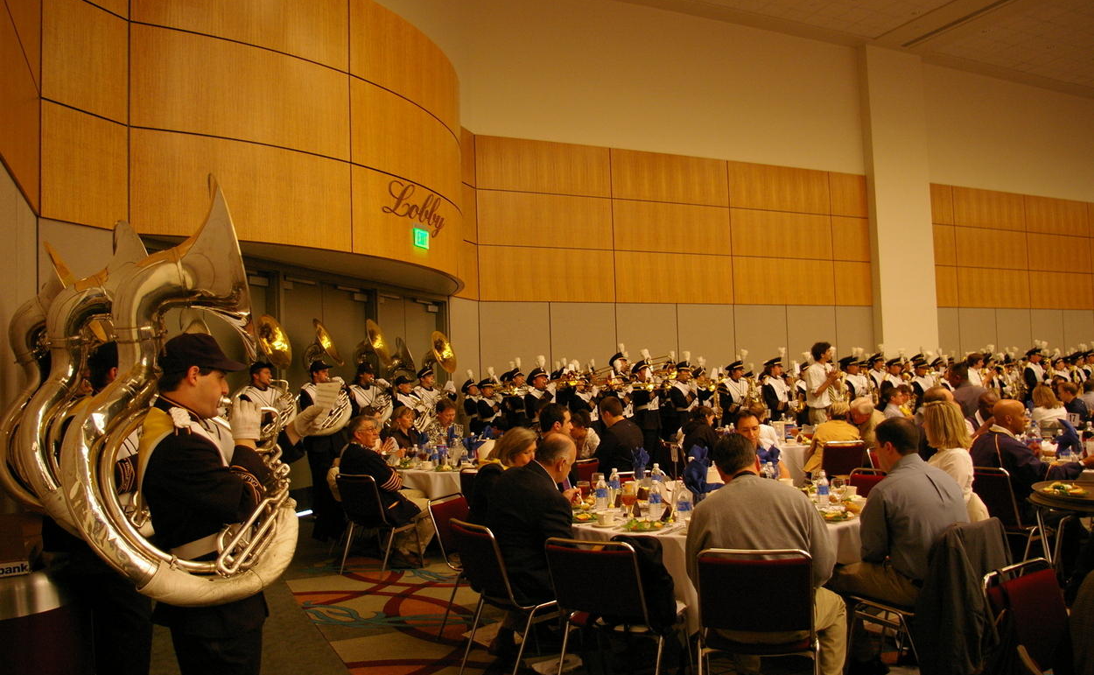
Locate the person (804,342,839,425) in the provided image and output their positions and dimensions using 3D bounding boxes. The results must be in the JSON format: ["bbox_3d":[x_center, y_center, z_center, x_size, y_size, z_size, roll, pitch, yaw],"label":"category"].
[{"bbox_3d":[3.190,1.035,9.500,0.500,1.900,0.520,-3,-4,25],"label":"person"}]

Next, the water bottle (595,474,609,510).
[{"bbox_3d":[0.332,0.944,4.980,0.066,0.210,0.066,-2,-3,0],"label":"water bottle"}]

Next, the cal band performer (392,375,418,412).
[{"bbox_3d":[-1.742,1.337,10.100,0.480,1.680,0.550,-3,-4,25],"label":"cal band performer"}]

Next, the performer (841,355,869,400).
[{"bbox_3d":[4.408,1.182,11.745,0.460,1.800,0.500,-3,-4,28],"label":"performer"}]

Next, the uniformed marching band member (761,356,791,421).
[{"bbox_3d":[3.434,1.231,12.300,0.450,1.820,0.520,-4,-4,38],"label":"uniformed marching band member"}]

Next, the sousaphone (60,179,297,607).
[{"bbox_3d":[-1.134,0.133,2.520,0.690,1.320,0.660,0,-4,-27],"label":"sousaphone"}]

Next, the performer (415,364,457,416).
[{"bbox_3d":[-1.442,1.275,10.348,0.500,1.820,0.520,-4,-4,35],"label":"performer"}]

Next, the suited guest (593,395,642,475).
[{"bbox_3d":[0.572,1.194,6.650,0.510,1.390,0.720,0,-4,-24],"label":"suited guest"}]

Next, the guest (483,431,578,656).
[{"bbox_3d":[-0.031,1.150,4.430,0.760,1.260,0.530,1,-4,-37],"label":"guest"}]

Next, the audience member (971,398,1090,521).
[{"bbox_3d":[3.506,1.114,5.911,0.850,1.340,0.580,-1,-3,-18],"label":"audience member"}]

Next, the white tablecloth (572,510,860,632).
[{"bbox_3d":[0.981,1.303,5.033,1.850,0.520,1.850,-2,-3,0],"label":"white tablecloth"}]

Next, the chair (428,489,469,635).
[{"bbox_3d":[-0.356,1.431,5.170,0.560,0.830,0.480,-4,-4,29],"label":"chair"}]

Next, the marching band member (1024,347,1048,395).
[{"bbox_3d":[9.183,1.171,15.400,0.450,1.870,0.530,-5,-5,44],"label":"marching band member"}]

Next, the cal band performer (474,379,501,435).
[{"bbox_3d":[-0.859,1.416,11.941,0.460,1.680,0.480,-3,-4,28],"label":"cal band performer"}]

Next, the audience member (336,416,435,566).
[{"bbox_3d":[-1.362,1.315,6.950,0.740,1.310,0.530,1,-4,-40],"label":"audience member"}]

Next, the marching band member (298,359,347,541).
[{"bbox_3d":[-2.273,1.163,8.300,0.500,1.850,0.580,-3,-4,22],"label":"marching band member"}]

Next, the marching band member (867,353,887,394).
[{"bbox_3d":[5.282,1.203,13.144,0.460,1.860,0.500,-3,-4,28],"label":"marching band member"}]

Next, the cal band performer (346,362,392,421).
[{"bbox_3d":[-1.987,1.212,9.100,0.500,1.840,0.530,-4,-4,38],"label":"cal band performer"}]

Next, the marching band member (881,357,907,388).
[{"bbox_3d":[5.532,1.231,13.100,0.450,1.780,0.520,-5,-5,42],"label":"marching band member"}]

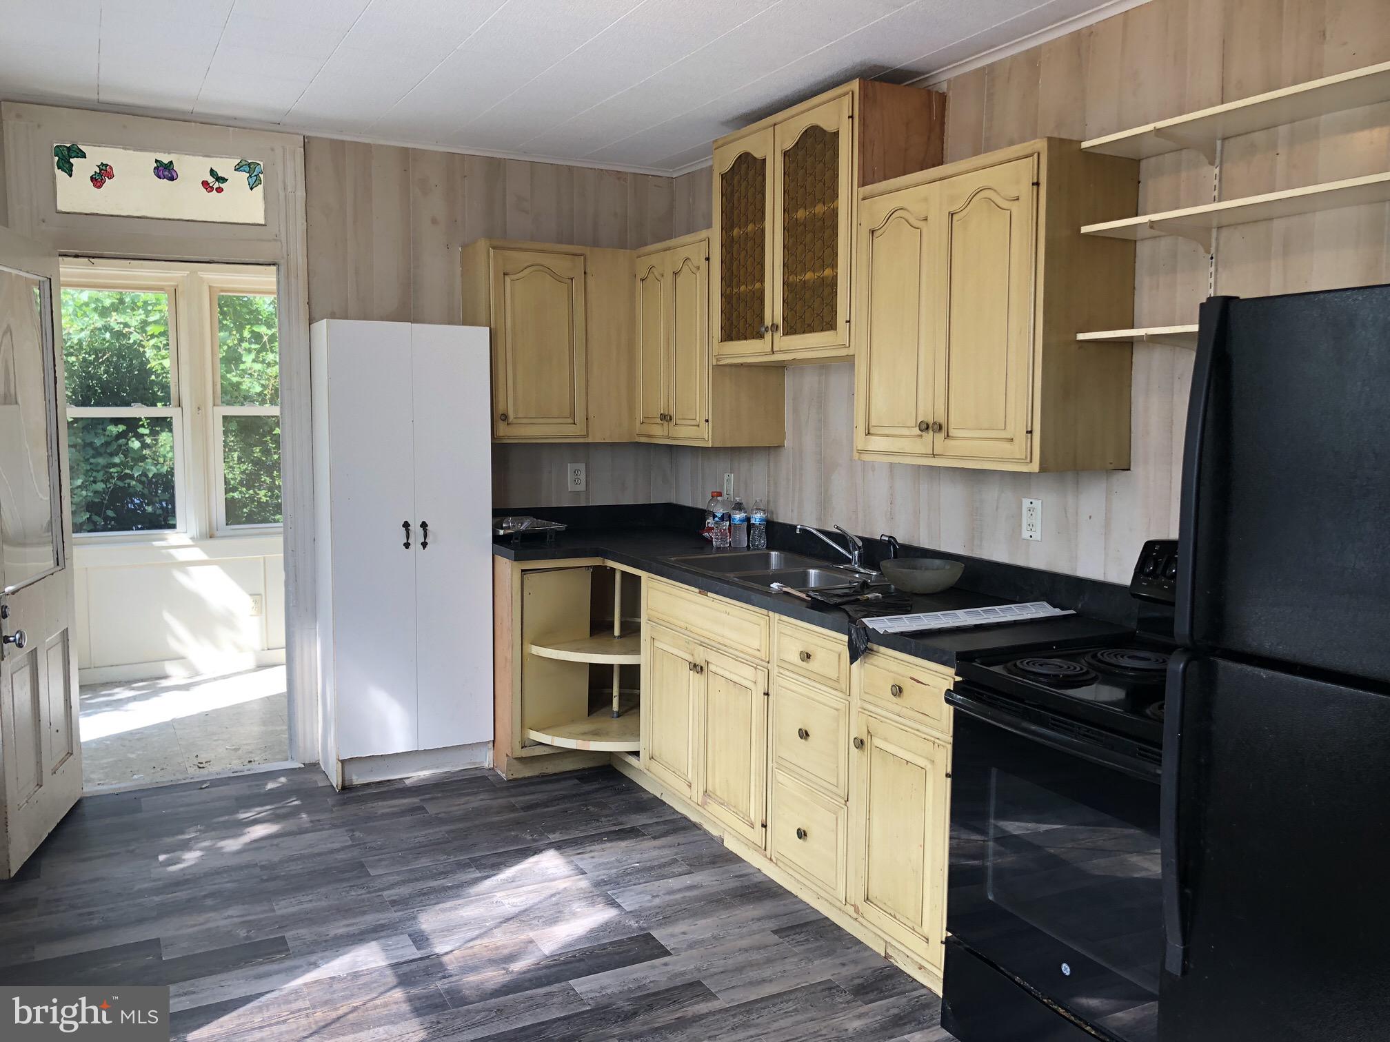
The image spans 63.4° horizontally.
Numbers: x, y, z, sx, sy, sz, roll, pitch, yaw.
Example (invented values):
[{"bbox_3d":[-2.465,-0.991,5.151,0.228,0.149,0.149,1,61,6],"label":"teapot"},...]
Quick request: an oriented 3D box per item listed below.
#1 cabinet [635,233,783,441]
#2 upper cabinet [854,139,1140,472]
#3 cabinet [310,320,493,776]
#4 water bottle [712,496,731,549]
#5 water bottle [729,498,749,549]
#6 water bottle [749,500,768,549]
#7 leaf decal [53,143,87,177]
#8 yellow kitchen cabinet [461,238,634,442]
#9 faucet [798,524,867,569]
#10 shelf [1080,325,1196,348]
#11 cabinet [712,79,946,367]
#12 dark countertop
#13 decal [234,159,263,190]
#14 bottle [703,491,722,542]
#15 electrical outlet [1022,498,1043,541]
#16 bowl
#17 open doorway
[{"bbox_3d":[0.050,-0.710,4.557,0.328,0.796,0.667,-3,7,-28],"label":"cabinet"},{"bbox_3d":[0.807,-0.558,3.129,0.328,0.803,0.755,-3,7,-28],"label":"upper cabinet"},{"bbox_3d":[-1.159,0.118,4.486,0.612,1.777,0.352,-3,7,-28],"label":"cabinet"},{"bbox_3d":[0.106,0.003,4.457,0.066,0.200,0.066,0,6,0],"label":"water bottle"},{"bbox_3d":[0.178,0.003,4.468,0.066,0.198,0.066,-3,7,-28],"label":"water bottle"},{"bbox_3d":[0.248,0.006,4.352,0.065,0.200,0.065,0,6,0],"label":"water bottle"},{"bbox_3d":[-2.220,-1.282,4.001,0.105,0.122,0.006,-3,7,-28],"label":"leaf decal"},{"bbox_3d":[-0.599,-0.722,4.640,0.652,0.788,0.300,-3,7,-28],"label":"yellow kitchen cabinet"},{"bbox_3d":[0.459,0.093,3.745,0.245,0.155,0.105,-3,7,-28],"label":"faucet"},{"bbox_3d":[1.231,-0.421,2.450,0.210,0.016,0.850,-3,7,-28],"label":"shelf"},{"bbox_3d":[0.407,-0.933,3.752,0.325,0.796,0.881,-3,7,-28],"label":"cabinet"},{"bbox_3d":[0.092,0.186,3.768,0.960,0.042,2.650,-3,7,-28],"label":"dark countertop"},{"bbox_3d":[-1.677,-1.304,4.229,0.107,0.119,0.008,-3,7,-28],"label":"decal"},{"bbox_3d":[0.083,-0.019,4.561,0.072,0.205,0.072,-3,7,-28],"label":"bottle"},{"bbox_3d":[0.943,-0.002,3.159,0.012,0.114,0.075,-3,7,-28],"label":"electrical outlet"},{"bbox_3d":[0.691,0.172,3.408,0.256,0.081,0.256,0,6,0],"label":"bowl"},{"bbox_3d":[-1.932,0.018,4.242,0.740,1.965,0.120,-3,7,-28],"label":"open doorway"}]

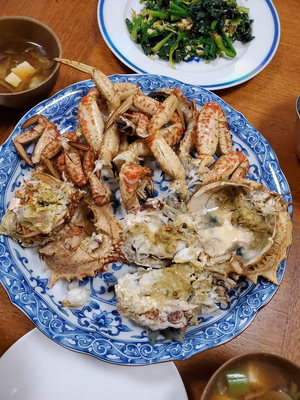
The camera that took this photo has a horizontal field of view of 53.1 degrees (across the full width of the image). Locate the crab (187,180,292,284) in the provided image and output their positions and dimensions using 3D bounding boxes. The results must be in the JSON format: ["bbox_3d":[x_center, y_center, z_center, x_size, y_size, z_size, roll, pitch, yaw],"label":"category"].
[{"bbox_3d":[0.091,0.031,0.312,0.088,0.050,0.103,-40,78,-16],"label":"crab"}]

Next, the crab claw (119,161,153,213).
[{"bbox_3d":[-0.016,-0.014,0.329,0.037,0.030,0.055,2,71,-4],"label":"crab claw"}]

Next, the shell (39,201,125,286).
[{"bbox_3d":[-0.066,0.042,0.296,0.069,0.050,0.077,44,73,10],"label":"shell"}]

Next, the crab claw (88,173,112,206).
[{"bbox_3d":[-0.053,-0.011,0.325,0.021,0.022,0.037,-18,73,-11],"label":"crab claw"}]

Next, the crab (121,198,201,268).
[{"bbox_3d":[0.010,0.034,0.309,0.079,0.044,0.066,-13,72,-9],"label":"crab"}]

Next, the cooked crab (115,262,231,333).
[{"bbox_3d":[0.021,0.093,0.289,0.108,0.044,0.058,-8,72,-8],"label":"cooked crab"}]

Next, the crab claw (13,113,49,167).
[{"bbox_3d":[-0.131,-0.066,0.333,0.034,0.030,0.058,9,70,-2],"label":"crab claw"}]

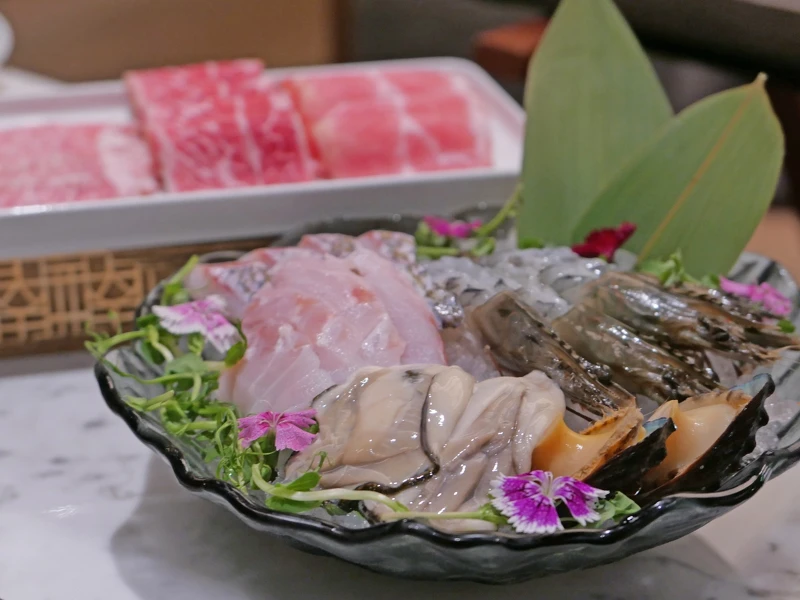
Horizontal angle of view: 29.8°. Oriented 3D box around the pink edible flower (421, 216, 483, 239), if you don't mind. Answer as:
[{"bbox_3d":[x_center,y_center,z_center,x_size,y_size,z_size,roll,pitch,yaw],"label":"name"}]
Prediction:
[{"bbox_3d":[0.022,-0.031,0.639,0.025,0.010,0.018,4,24,0],"label":"pink edible flower"}]

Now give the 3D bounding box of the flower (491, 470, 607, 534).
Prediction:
[{"bbox_3d":[0.043,0.059,0.439,0.033,0.010,0.025,3,32,5],"label":"flower"}]

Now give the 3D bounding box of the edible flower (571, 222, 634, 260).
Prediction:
[{"bbox_3d":[0.082,-0.023,0.601,0.024,0.010,0.018,-17,21,15],"label":"edible flower"}]

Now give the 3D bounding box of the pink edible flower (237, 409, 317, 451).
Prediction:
[{"bbox_3d":[-0.039,0.041,0.478,0.025,0.010,0.019,-4,24,-5],"label":"pink edible flower"}]

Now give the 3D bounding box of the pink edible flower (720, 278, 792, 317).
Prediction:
[{"bbox_3d":[0.135,-0.001,0.569,0.026,0.010,0.018,22,28,4],"label":"pink edible flower"}]

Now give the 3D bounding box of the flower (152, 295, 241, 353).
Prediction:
[{"bbox_3d":[-0.074,0.009,0.548,0.030,0.010,0.023,14,28,-15],"label":"flower"}]

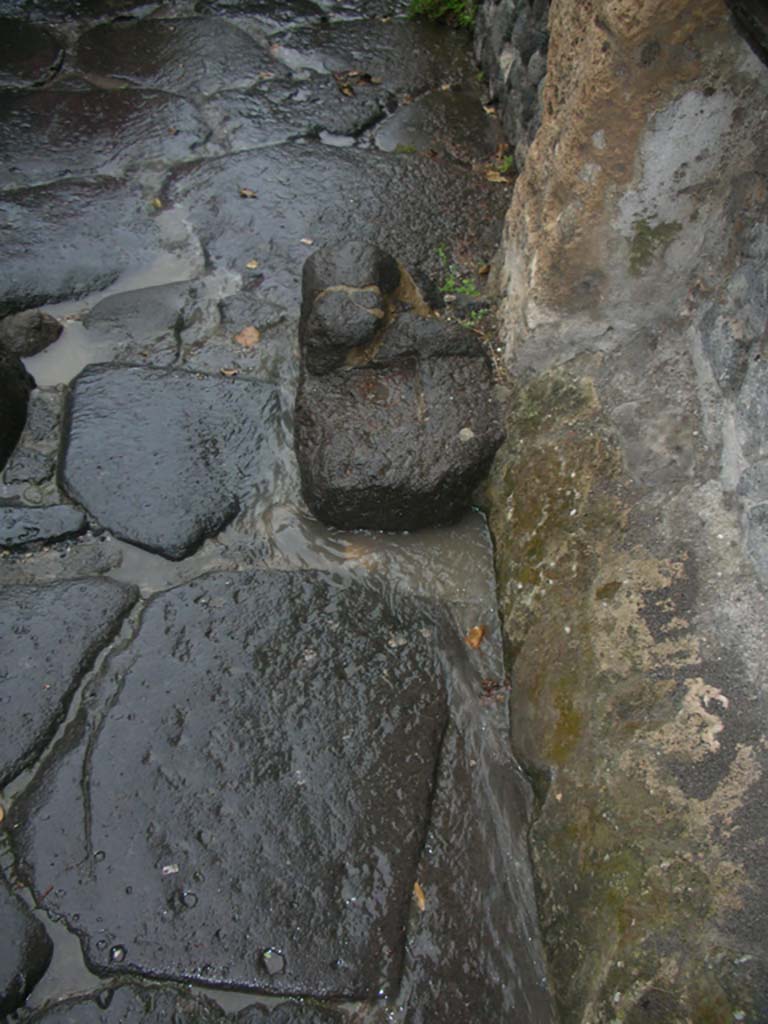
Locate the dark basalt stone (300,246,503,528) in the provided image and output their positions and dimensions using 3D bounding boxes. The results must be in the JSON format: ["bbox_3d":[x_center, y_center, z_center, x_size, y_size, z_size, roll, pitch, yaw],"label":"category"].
[{"bbox_3d":[0.025,-0.246,2.006,0.380,0.230,0.554,0,50,0],"label":"dark basalt stone"}]

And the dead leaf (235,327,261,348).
[{"bbox_3d":[-0.294,-0.377,2.236,0.055,0.010,0.073,0,50,0],"label":"dead leaf"}]

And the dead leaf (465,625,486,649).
[{"bbox_3d":[0.154,0.209,1.751,0.037,0.012,0.049,0,50,0],"label":"dead leaf"}]

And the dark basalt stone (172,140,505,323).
[{"bbox_3d":[-0.120,-0.649,2.514,0.857,0.140,0.710,0,50,0],"label":"dark basalt stone"}]

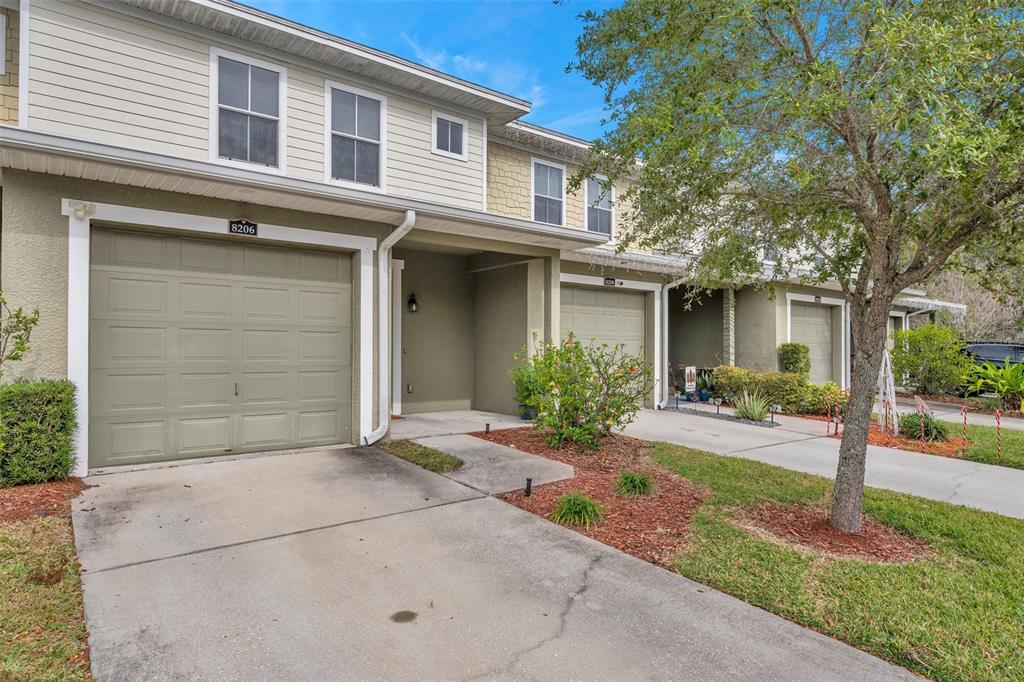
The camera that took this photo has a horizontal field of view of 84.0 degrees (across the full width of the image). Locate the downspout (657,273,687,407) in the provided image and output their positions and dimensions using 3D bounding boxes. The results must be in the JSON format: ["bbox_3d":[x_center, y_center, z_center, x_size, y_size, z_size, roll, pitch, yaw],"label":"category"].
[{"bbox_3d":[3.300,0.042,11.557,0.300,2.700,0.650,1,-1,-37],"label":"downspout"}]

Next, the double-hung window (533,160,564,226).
[{"bbox_3d":[0.847,-3.282,12.953,1.000,1.620,0.100,1,-1,-37],"label":"double-hung window"}]

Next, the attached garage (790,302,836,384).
[{"bbox_3d":[7.552,0.241,14.542,2.700,2.420,0.080,1,-1,-37],"label":"attached garage"}]

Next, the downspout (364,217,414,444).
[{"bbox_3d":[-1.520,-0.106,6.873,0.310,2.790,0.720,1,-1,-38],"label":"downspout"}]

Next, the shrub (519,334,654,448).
[{"bbox_3d":[1.033,0.634,8.100,1.850,1.520,1.550,0,-1,7],"label":"shrub"}]

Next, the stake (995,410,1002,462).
[{"bbox_3d":[6.330,1.243,7.400,0.100,0.680,0.040,0,-1,41],"label":"stake"}]

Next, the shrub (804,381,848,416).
[{"bbox_3d":[6.352,1.138,11.450,0.900,0.700,0.800,0,-1,29],"label":"shrub"}]

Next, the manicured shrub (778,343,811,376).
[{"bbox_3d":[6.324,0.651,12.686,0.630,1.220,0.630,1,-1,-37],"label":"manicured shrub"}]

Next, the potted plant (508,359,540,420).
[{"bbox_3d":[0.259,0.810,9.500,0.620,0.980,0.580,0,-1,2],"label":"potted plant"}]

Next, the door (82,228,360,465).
[{"bbox_3d":[-3.052,0.064,6.368,2.710,2.410,0.200,1,-1,-38],"label":"door"}]

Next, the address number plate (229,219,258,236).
[{"bbox_3d":[-2.923,-1.255,6.206,0.278,0.170,0.030,1,-1,-38],"label":"address number plate"}]

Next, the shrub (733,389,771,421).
[{"bbox_3d":[4.504,1.166,10.650,0.740,0.580,0.700,0,-1,23],"label":"shrub"}]

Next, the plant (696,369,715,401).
[{"bbox_3d":[4.474,1.052,13.150,0.400,0.740,0.400,1,-1,-37],"label":"plant"}]

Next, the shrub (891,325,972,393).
[{"bbox_3d":[11.540,0.502,15.564,1.800,1.950,1.800,1,-1,-37],"label":"shrub"}]

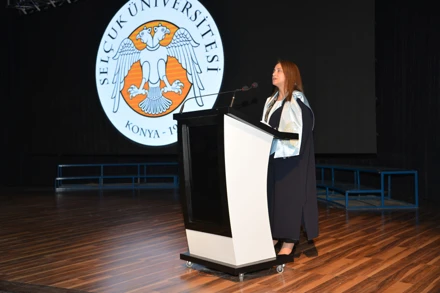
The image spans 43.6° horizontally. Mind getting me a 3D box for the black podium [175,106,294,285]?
[{"bbox_3d":[0.120,0.334,4.150,0.658,1.190,0.685,-1,0,-37],"label":"black podium"}]

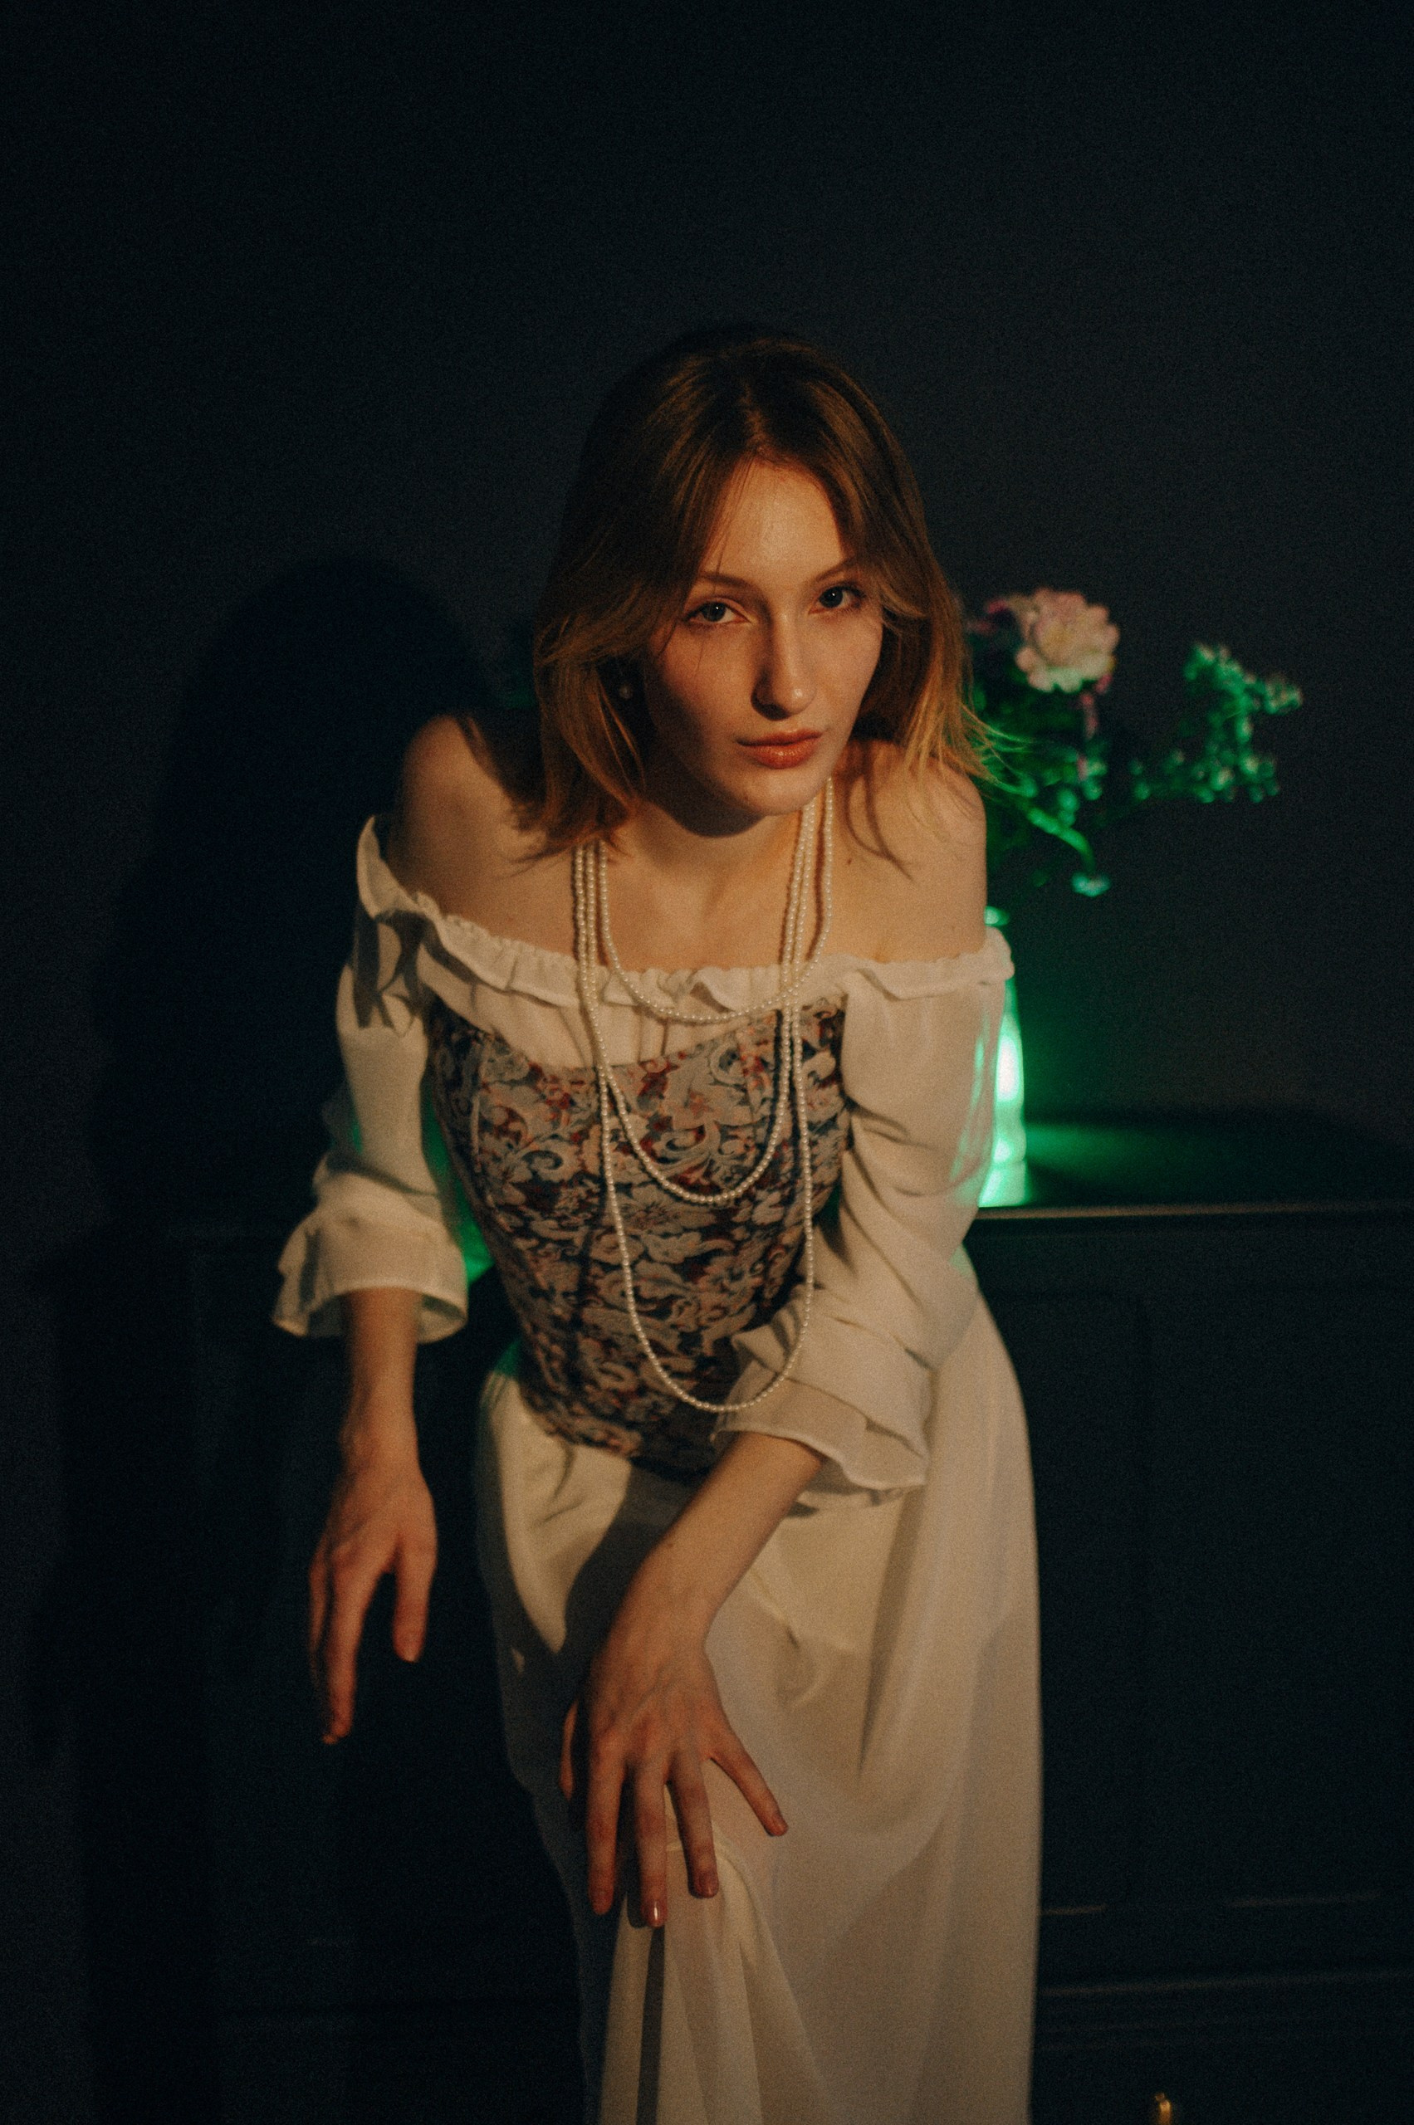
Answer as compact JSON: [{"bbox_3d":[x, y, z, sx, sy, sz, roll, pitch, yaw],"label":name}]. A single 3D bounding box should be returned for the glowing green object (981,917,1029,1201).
[{"bbox_3d":[0.201,-0.003,1.560,0.085,0.220,0.085,0,7,0],"label":"glowing green object"}]

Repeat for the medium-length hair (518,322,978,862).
[{"bbox_3d":[0.026,-0.272,1.180,0.230,0.285,0.230,-9,13,-14],"label":"medium-length hair"}]

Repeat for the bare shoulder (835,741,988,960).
[{"bbox_3d":[0.123,-0.128,1.250,0.098,0.128,0.110,-1,7,-6],"label":"bare shoulder"}]

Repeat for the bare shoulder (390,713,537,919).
[{"bbox_3d":[-0.148,-0.150,1.260,0.098,0.122,0.110,0,7,6],"label":"bare shoulder"}]

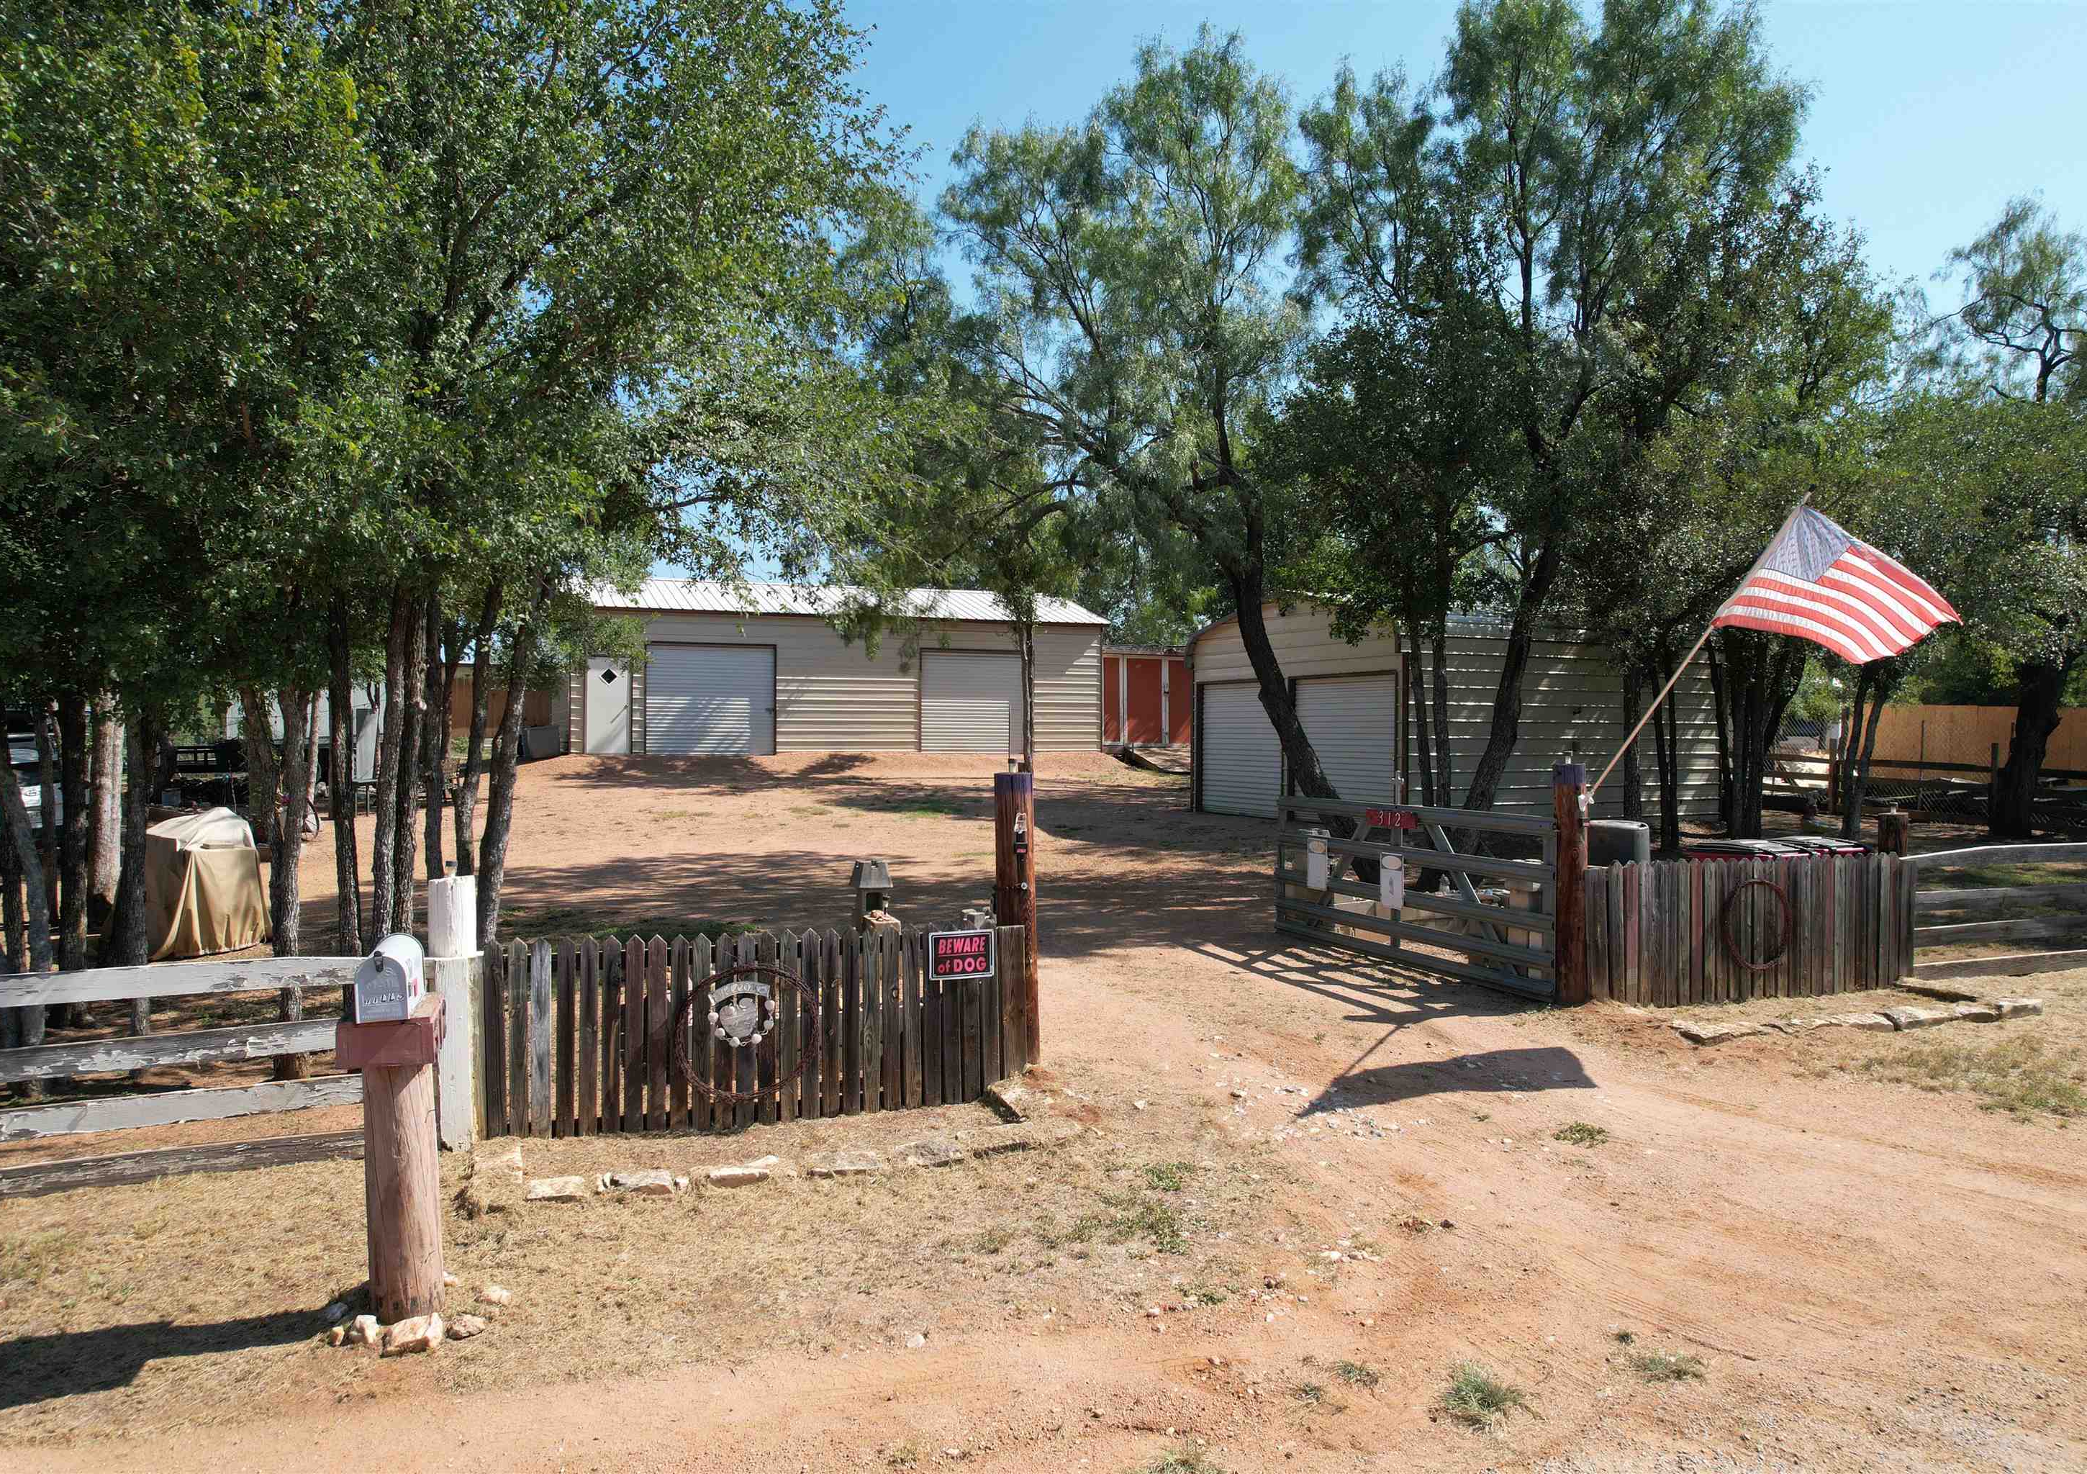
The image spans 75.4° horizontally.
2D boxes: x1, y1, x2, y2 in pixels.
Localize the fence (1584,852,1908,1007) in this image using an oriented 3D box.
[{"bbox_3d":[5.270,1.395,9.970,3.080,1.050,0.090,0,0,-19],"label":"fence"}]

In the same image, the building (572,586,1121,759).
[{"bbox_3d":[-5.620,-1.740,33.950,12.250,4.200,7.400,0,0,-22],"label":"building"}]

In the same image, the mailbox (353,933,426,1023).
[{"bbox_3d":[-2.400,0.885,4.980,0.168,0.230,0.485,-2,0,-18],"label":"mailbox"}]

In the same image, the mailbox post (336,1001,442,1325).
[{"bbox_3d":[-2.080,1.360,4.350,0.290,0.970,0.400,0,0,-19],"label":"mailbox post"}]

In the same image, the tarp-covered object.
[{"bbox_3d":[-7.060,1.170,11.200,0.720,1.180,0.980,0,0,25],"label":"tarp-covered object"}]

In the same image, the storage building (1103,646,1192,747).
[{"bbox_3d":[2.600,-1.090,35.600,3.700,2.620,3.000,0,0,-22],"label":"storage building"}]

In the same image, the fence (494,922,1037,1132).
[{"bbox_3d":[-1.360,1.450,6.900,2.750,0.950,0.100,0,0,-18],"label":"fence"}]

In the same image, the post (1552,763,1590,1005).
[{"bbox_3d":[3.710,1.030,9.500,0.210,1.680,0.210,0,0,-17],"label":"post"}]

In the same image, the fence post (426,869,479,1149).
[{"bbox_3d":[-2.950,1.367,6.750,0.220,1.340,0.220,0,0,-17],"label":"fence post"}]

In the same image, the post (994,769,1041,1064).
[{"bbox_3d":[-0.147,1.035,7.660,0.210,1.680,0.210,-1,0,-17],"label":"post"}]

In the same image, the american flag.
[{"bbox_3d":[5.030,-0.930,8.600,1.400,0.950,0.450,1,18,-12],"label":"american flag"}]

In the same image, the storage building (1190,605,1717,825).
[{"bbox_3d":[6.980,-0.475,24.050,6.350,3.800,6.650,0,0,-22],"label":"storage building"}]

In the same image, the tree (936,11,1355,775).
[{"bbox_3d":[1.150,-3.050,14.700,4.600,9.200,4.600,0,0,0],"label":"tree"}]

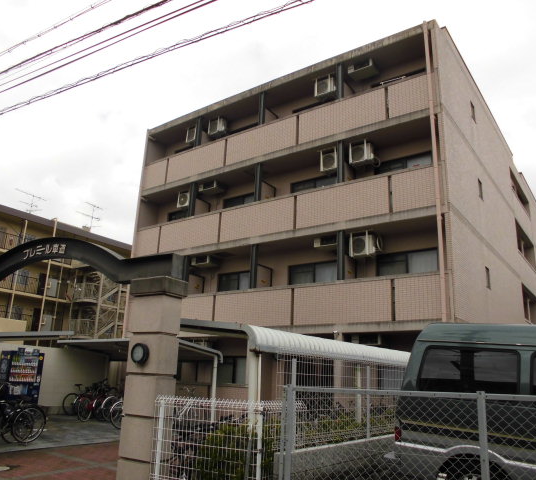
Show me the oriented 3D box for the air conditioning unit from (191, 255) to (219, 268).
[{"bbox_3d":[-2.190,0.771,16.539,0.790,0.270,0.440,-9,-20,35],"label":"air conditioning unit"}]

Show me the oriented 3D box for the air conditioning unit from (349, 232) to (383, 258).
[{"bbox_3d":[2.592,0.174,12.850,0.730,0.610,0.310,-9,-20,35],"label":"air conditioning unit"}]

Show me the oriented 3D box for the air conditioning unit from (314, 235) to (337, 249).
[{"bbox_3d":[1.785,0.123,13.726,0.790,0.270,0.440,-9,-20,35],"label":"air conditioning unit"}]

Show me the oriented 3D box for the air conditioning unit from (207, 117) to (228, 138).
[{"bbox_3d":[-1.867,-4.160,17.846,0.790,0.560,0.310,-9,-20,35],"label":"air conditioning unit"}]

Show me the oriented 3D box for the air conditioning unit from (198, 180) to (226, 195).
[{"bbox_3d":[-2.005,-1.888,17.106,0.770,0.340,0.380,-9,-20,35],"label":"air conditioning unit"}]

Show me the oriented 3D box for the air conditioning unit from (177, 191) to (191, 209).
[{"bbox_3d":[-2.952,-1.466,17.783,0.730,0.590,0.310,-9,-20,35],"label":"air conditioning unit"}]

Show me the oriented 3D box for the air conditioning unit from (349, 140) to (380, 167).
[{"bbox_3d":[2.705,-2.445,13.598,0.730,0.610,0.310,-9,-20,35],"label":"air conditioning unit"}]

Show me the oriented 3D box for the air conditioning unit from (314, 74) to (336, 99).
[{"bbox_3d":[1.856,-4.739,14.942,0.720,0.610,0.310,-9,-20,35],"label":"air conditioning unit"}]

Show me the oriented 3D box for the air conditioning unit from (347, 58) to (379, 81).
[{"bbox_3d":[2.904,-5.138,14.574,0.790,0.270,0.440,-9,-20,35],"label":"air conditioning unit"}]

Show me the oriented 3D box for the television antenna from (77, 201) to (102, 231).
[{"bbox_3d":[-14.926,-1.903,40.299,1.000,2.400,2.400,-7,-19,30],"label":"television antenna"}]

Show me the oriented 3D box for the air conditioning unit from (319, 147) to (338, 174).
[{"bbox_3d":[1.937,-2.306,14.117,0.700,0.610,0.310,-9,-20,35],"label":"air conditioning unit"}]

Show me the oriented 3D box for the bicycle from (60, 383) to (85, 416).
[{"bbox_3d":[-5.929,5.201,15.721,0.560,1.000,1.740,-7,-18,28],"label":"bicycle"}]

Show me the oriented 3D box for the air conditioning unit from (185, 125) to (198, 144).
[{"bbox_3d":[-2.705,-3.984,18.279,0.720,0.610,0.310,-9,-20,35],"label":"air conditioning unit"}]

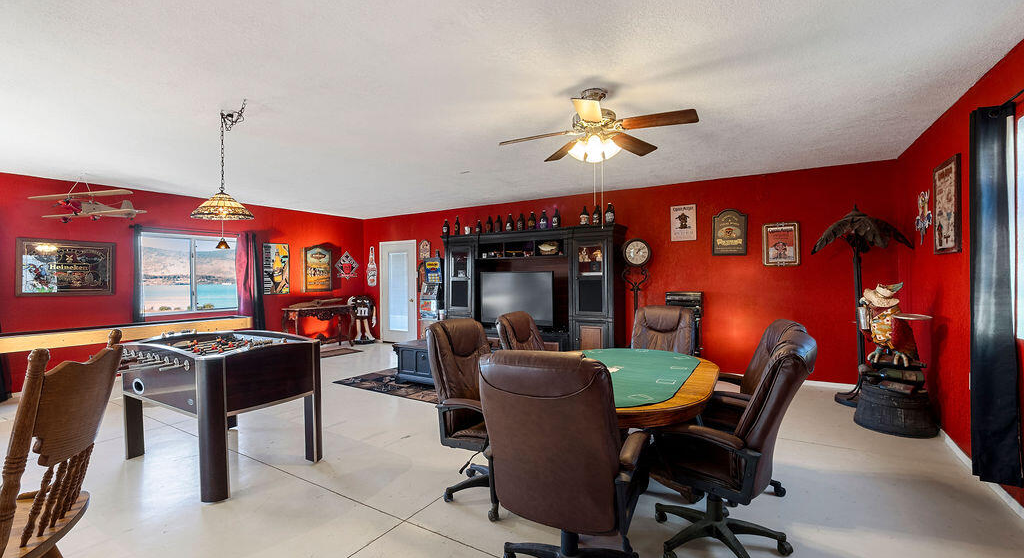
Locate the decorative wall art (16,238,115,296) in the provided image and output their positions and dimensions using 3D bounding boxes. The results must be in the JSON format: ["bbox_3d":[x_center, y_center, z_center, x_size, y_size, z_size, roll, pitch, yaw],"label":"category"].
[{"bbox_3d":[-5.611,-0.137,5.245,0.040,0.700,0.858,0,1,32],"label":"decorative wall art"}]

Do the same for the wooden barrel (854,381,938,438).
[{"bbox_3d":[3.317,1.115,3.599,0.538,0.339,0.538,-1,0,31],"label":"wooden barrel"}]

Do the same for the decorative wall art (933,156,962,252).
[{"bbox_3d":[3.328,-0.547,3.166,0.035,0.697,0.488,-1,0,31],"label":"decorative wall art"}]

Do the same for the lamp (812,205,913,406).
[{"bbox_3d":[3.629,0.270,4.330,1.000,2.080,1.000,0,0,30],"label":"lamp"}]

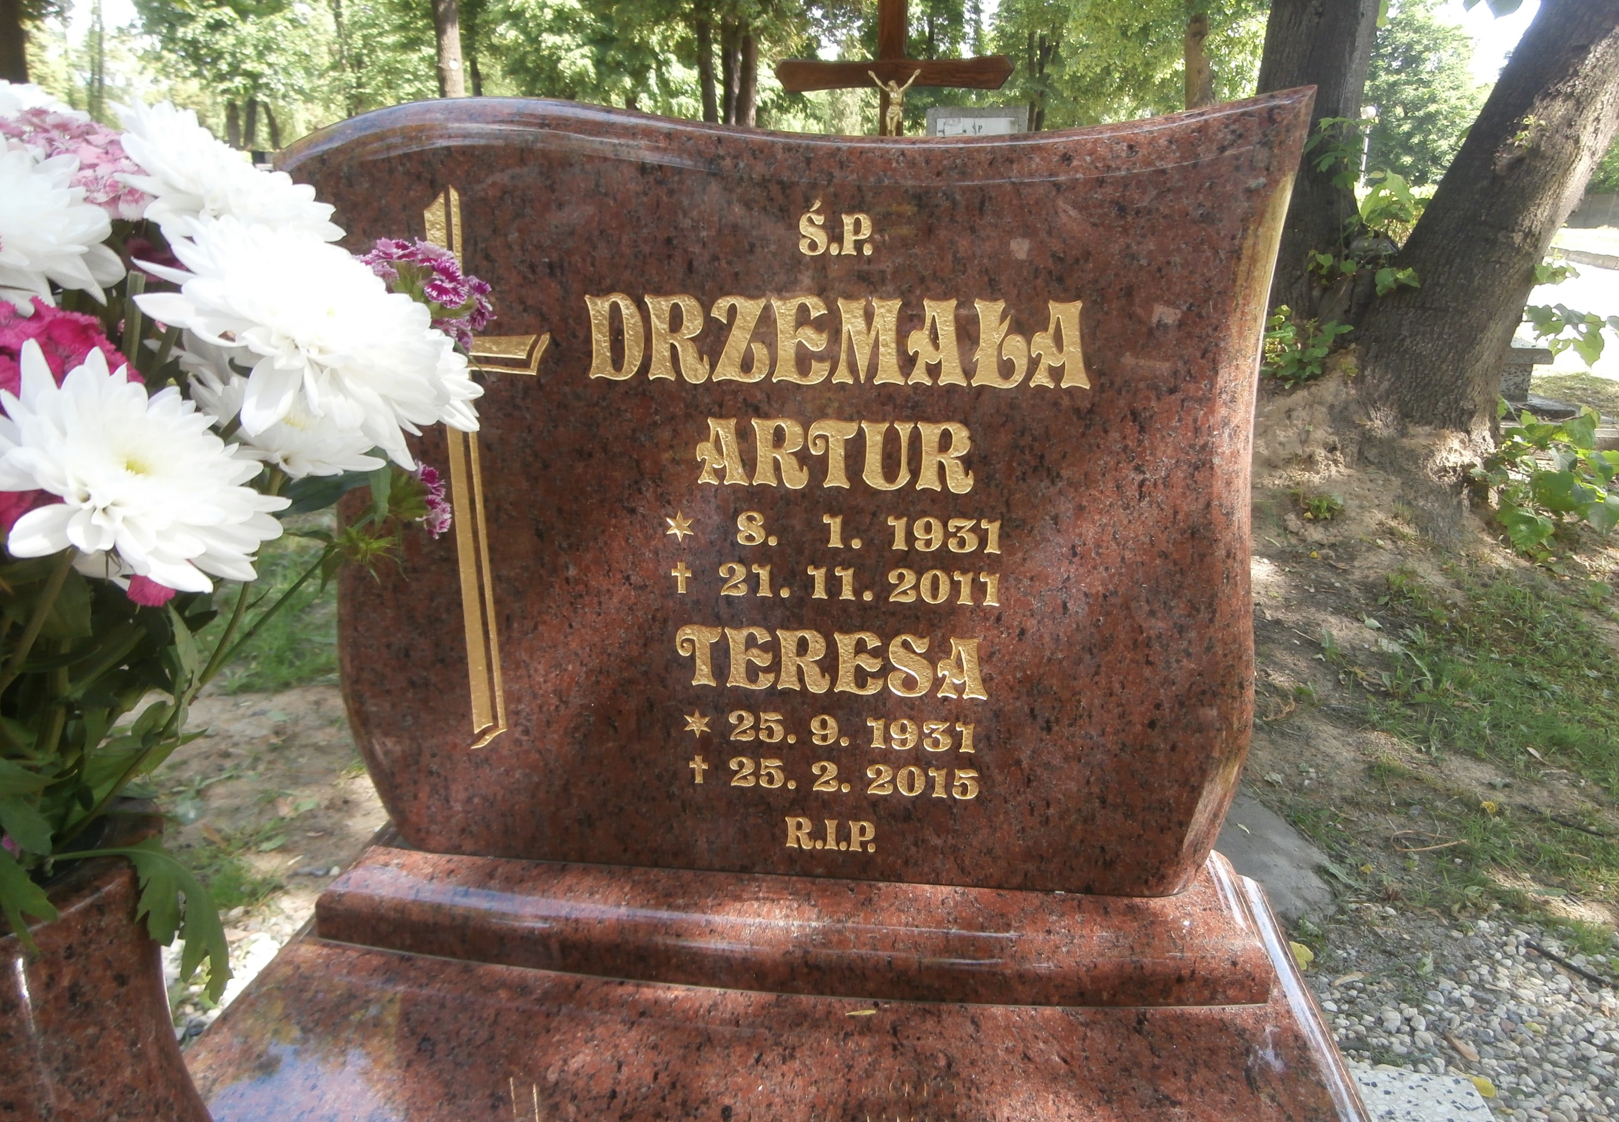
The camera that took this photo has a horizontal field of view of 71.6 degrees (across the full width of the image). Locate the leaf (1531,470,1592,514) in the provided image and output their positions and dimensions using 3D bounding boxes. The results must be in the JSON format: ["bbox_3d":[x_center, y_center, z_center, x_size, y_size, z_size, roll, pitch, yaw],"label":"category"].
[{"bbox_3d":[1.794,-0.166,2.680,0.130,0.095,0.065,9,21,24],"label":"leaf"}]

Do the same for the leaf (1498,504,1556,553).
[{"bbox_3d":[1.661,-0.075,2.600,0.120,0.100,0.060,9,21,24],"label":"leaf"}]

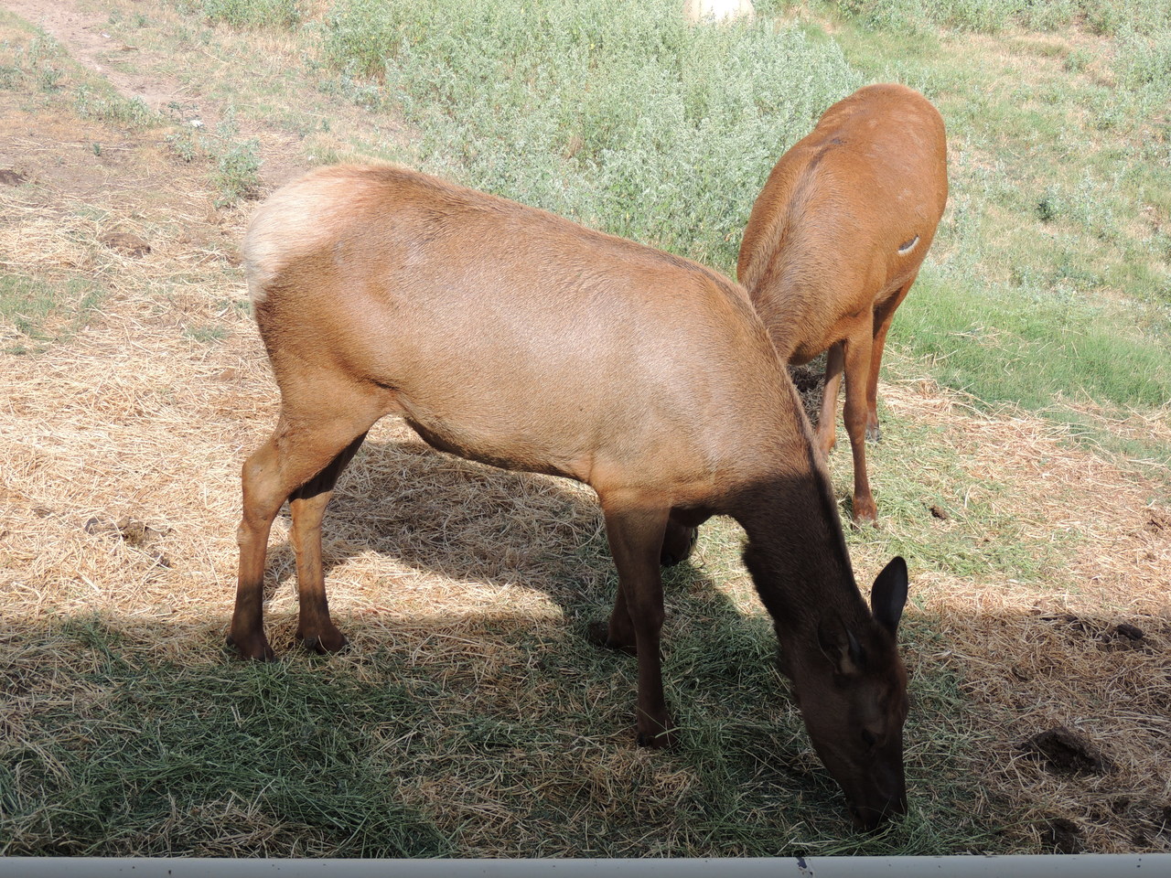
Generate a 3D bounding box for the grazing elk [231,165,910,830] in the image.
[{"bbox_3d":[-0.040,0.053,5.306,2.000,1.400,0.720,7,19,22],"label":"grazing elk"}]

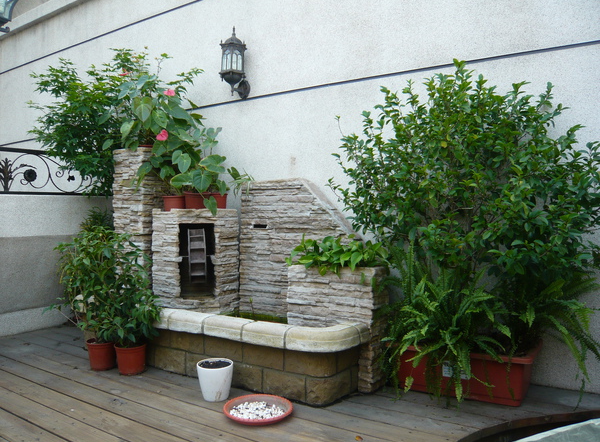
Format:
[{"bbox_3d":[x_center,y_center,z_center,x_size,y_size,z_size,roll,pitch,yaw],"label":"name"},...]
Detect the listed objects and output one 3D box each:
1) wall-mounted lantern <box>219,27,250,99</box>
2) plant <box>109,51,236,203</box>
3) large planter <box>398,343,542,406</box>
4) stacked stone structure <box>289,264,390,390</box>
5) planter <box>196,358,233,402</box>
[{"bbox_3d":[-0.556,-1.363,4.157,0.230,0.592,0.286,2,2,32],"label":"wall-mounted lantern"},{"bbox_3d":[-1.171,-0.813,4.331,1.103,1.228,0.630,0,1,35],"label":"plant"},{"bbox_3d":[0.980,0.855,2.907,0.766,0.257,0.389,0,1,31],"label":"large planter"},{"bbox_3d":[0.221,0.630,3.015,0.567,0.714,0.231,0,1,30],"label":"stacked stone structure"},{"bbox_3d":[-0.483,0.928,2.818,0.209,0.197,0.209,0,2,0],"label":"planter"}]

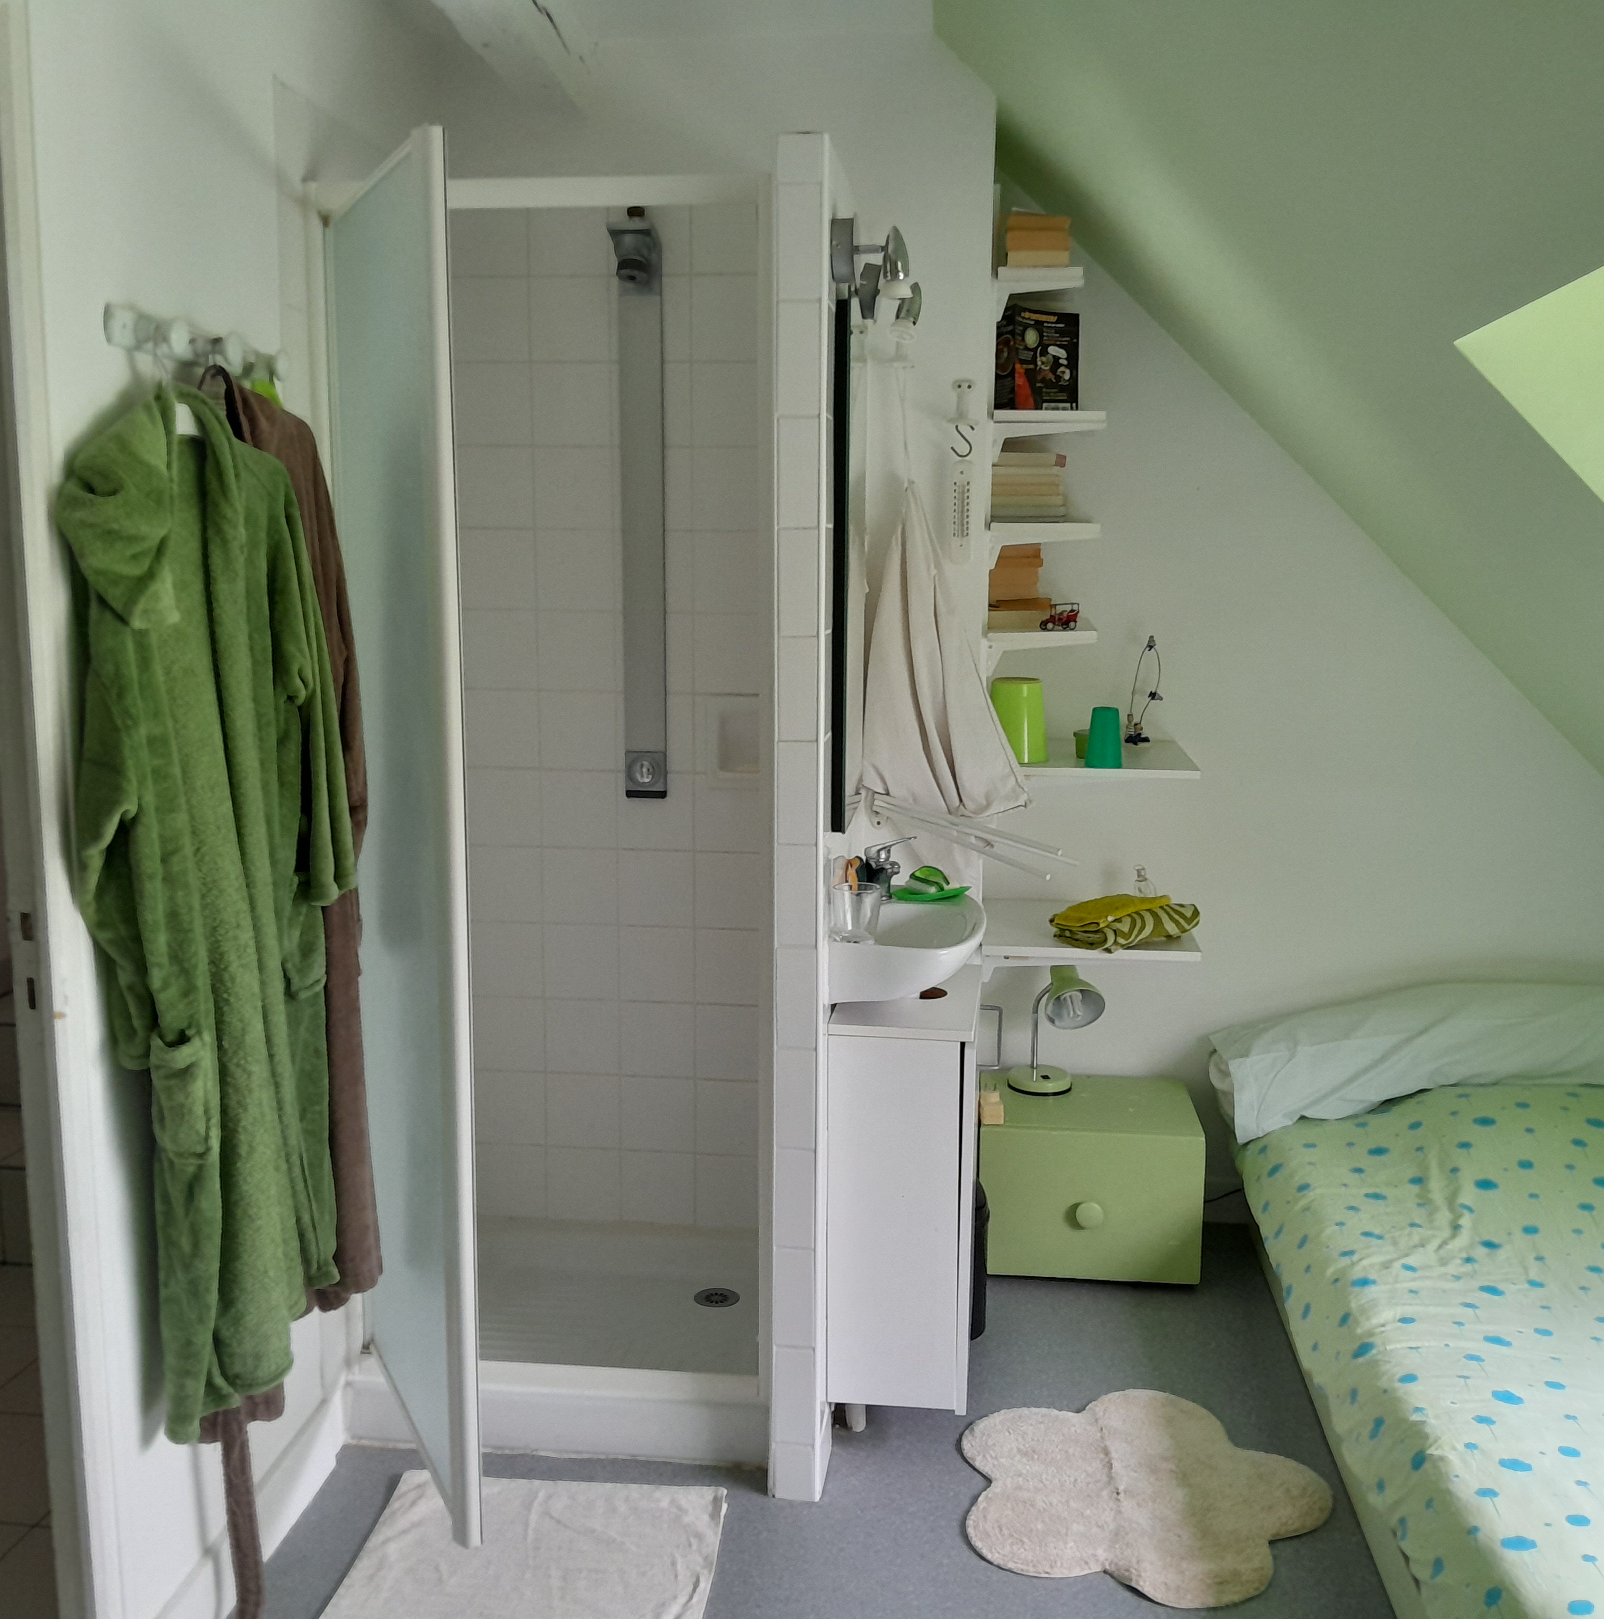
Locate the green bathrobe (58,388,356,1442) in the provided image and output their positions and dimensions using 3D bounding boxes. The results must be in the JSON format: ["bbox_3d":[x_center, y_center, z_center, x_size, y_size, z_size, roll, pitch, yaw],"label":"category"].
[{"bbox_3d":[-0.670,0.118,1.973,0.210,1.195,0.540,1,9,7],"label":"green bathrobe"}]

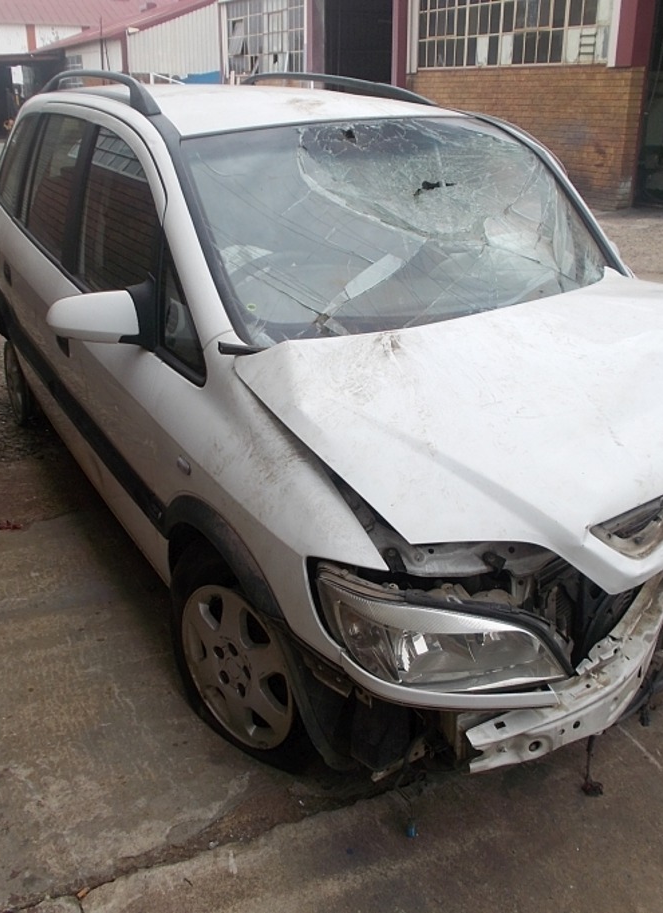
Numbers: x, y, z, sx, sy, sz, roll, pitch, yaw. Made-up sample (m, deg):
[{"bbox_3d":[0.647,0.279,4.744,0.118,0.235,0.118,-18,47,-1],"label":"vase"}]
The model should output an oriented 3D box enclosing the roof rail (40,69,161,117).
[{"bbox_3d":[-0.954,-1.432,3.555,0.080,0.140,1.750,-12,26,-25],"label":"roof rail"}]

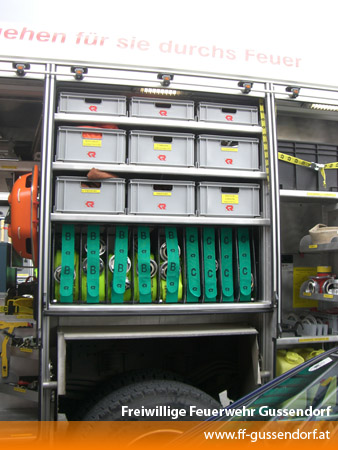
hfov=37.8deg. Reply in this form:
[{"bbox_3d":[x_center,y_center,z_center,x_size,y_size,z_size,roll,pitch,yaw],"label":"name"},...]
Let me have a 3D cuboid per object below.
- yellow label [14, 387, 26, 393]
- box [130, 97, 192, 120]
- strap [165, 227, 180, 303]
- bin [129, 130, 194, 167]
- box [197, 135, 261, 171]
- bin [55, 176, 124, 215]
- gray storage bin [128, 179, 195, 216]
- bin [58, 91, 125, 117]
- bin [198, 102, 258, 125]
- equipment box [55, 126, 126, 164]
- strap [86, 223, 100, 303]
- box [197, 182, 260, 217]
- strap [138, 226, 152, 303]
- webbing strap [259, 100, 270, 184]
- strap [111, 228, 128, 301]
[{"bbox_3d":[-0.882,0.977,2.932,0.115,0.019,0.003,-5,-8,33],"label":"yellow label"},{"bbox_3d":[-0.098,-0.682,3.355,0.400,0.122,0.585,1,-8,-12],"label":"box"},{"bbox_3d":[0.021,0.232,2.957,0.080,0.463,0.030,1,-8,-12],"label":"strap"},{"bbox_3d":[-0.097,-0.420,3.317,0.400,0.220,0.580,1,-7,-12],"label":"bin"},{"bbox_3d":[0.318,-0.413,3.411,0.400,0.215,0.585,1,-8,-12],"label":"box"},{"bbox_3d":[-0.520,-0.135,3.189,0.400,0.215,0.585,1,-8,-12],"label":"bin"},{"bbox_3d":[-0.098,-0.117,3.279,0.400,0.220,0.580,1,-7,-12],"label":"gray storage bin"},{"bbox_3d":[-0.522,-0.695,3.300,0.400,0.125,0.580,1,-7,-12],"label":"bin"},{"bbox_3d":[0.321,-0.671,3.446,0.400,0.122,0.585,1,-8,-12],"label":"bin"},{"bbox_3d":[-0.517,-0.424,3.226,0.400,0.220,0.580,1,-7,-12],"label":"equipment box"},{"bbox_3d":[-0.438,0.224,2.864,0.076,0.445,0.030,1,-7,-12],"label":"strap"},{"bbox_3d":[0.319,-0.114,3.371,0.400,0.215,0.585,1,-8,-12],"label":"box"},{"bbox_3d":[-0.139,0.232,2.928,0.076,0.449,0.030,1,-7,-12],"label":"strap"},{"bbox_3d":[0.619,-0.525,3.155,0.045,0.566,0.030,1,-7,-12],"label":"webbing strap"},{"bbox_3d":[-0.288,0.227,2.889,0.090,0.452,0.030,1,-8,-12],"label":"strap"}]

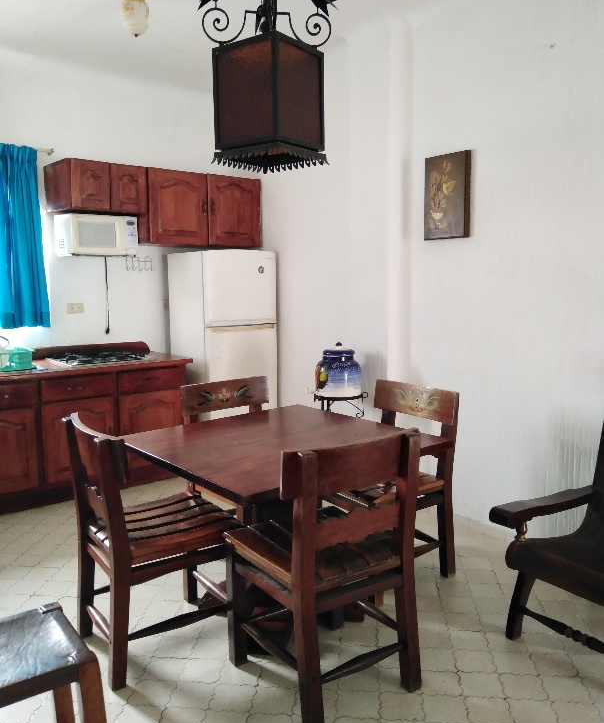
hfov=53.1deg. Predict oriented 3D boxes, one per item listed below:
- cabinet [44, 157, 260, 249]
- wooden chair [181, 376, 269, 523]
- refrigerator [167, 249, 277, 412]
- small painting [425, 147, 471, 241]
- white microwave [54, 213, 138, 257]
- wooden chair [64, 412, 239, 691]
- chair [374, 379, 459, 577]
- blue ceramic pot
[{"bbox_3d":[-1.076,-1.175,4.706,1.537,0.547,0.402,-6,9,-36],"label":"cabinet"},{"bbox_3d":[-0.270,0.574,3.094,0.543,0.902,0.550,-6,9,-34],"label":"wooden chair"},{"bbox_3d":[-0.642,-0.044,4.947,0.620,1.664,0.663,-6,9,-36],"label":"refrigerator"},{"bbox_3d":[0.815,-0.925,3.412,0.046,0.464,0.281,-6,9,-36],"label":"small painting"},{"bbox_3d":[-1.476,-0.895,4.376,0.465,0.282,0.359,-6,9,-36],"label":"white microwave"},{"bbox_3d":[-0.580,0.664,2.410,0.543,0.902,0.550,-6,9,-34],"label":"wooden chair"},{"bbox_3d":[0.386,0.588,2.925,0.550,0.902,0.543,-6,9,-34],"label":"chair"},{"bbox_3d":[0.239,0.052,4.009,0.306,0.352,0.306,-1,7,0],"label":"blue ceramic pot"}]

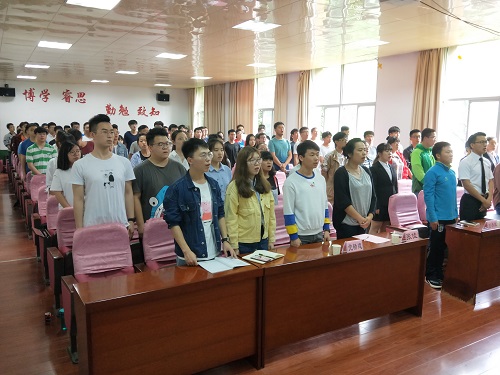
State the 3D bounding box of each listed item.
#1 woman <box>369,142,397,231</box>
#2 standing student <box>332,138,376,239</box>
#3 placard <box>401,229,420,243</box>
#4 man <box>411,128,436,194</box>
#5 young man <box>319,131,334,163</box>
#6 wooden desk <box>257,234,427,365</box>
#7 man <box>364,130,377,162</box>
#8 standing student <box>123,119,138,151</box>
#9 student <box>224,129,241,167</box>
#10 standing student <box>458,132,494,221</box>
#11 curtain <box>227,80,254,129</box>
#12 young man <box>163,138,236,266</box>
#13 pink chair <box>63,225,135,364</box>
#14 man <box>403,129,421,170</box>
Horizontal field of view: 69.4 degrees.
[{"bbox_3d":[1.756,0.180,4.936,0.440,1.570,0.290,-5,11,-30],"label":"woman"},{"bbox_3d":[1.037,0.319,3.741,0.480,1.640,0.350,-5,11,-30],"label":"standing student"},{"bbox_3d":[1.434,0.433,3.264,0.190,0.100,0.085,-5,11,-25],"label":"placard"},{"bbox_3d":[2.256,0.126,4.750,0.500,1.760,0.330,-7,12,-33],"label":"man"},{"bbox_3d":[1.430,-0.214,6.900,0.460,1.680,0.290,-6,11,-33],"label":"young man"},{"bbox_3d":[0.793,0.897,3.203,1.700,0.795,0.370,-5,11,-25],"label":"wooden desk"},{"bbox_3d":[2.237,-0.213,6.850,0.450,1.690,0.290,-6,11,-33],"label":"man"},{"bbox_3d":[-2.869,-0.766,8.951,0.480,1.760,0.300,-5,11,-30],"label":"standing student"},{"bbox_3d":[-0.379,-0.377,7.644,0.480,1.680,0.300,-5,11,-30],"label":"student"},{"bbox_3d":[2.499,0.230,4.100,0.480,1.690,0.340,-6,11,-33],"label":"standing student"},{"bbox_3d":[-0.338,-2.215,12.761,0.180,3.000,1.350,-8,12,-40],"label":"curtain"},{"bbox_3d":[-0.408,0.473,2.920,0.580,1.730,0.460,-7,12,-33],"label":"young man"},{"bbox_3d":[-1.252,0.791,3.014,0.580,0.950,0.600,-5,11,-30],"label":"pink chair"},{"bbox_3d":[2.560,-0.066,5.800,0.470,1.710,0.290,-6,11,-33],"label":"man"}]

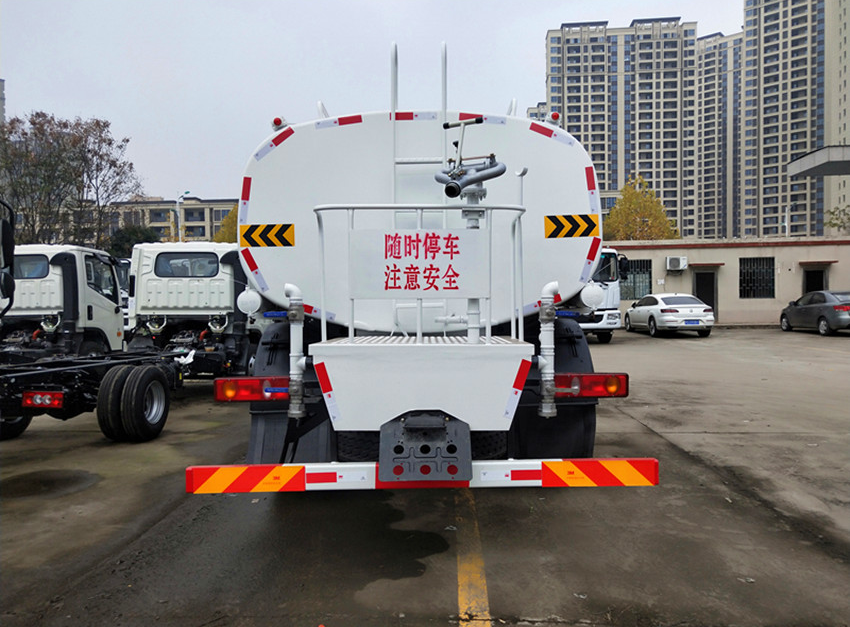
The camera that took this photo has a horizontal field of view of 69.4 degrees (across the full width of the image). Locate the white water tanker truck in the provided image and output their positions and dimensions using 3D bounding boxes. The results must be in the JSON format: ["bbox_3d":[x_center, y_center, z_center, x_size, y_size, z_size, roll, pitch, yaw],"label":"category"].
[{"bbox_3d":[-0.063,-0.284,7.085,2.450,3.070,8.100,-1,2,0],"label":"white water tanker truck"}]

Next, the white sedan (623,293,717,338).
[{"bbox_3d":[8.411,0.009,21.313,1.870,1.450,4.850,-1,2,4],"label":"white sedan"}]

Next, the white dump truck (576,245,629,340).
[{"bbox_3d":[4.493,-0.597,20.218,2.450,2.800,7.000,0,2,7],"label":"white dump truck"}]

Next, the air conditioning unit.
[{"bbox_3d":[10.225,-2.029,24.900,0.800,0.550,0.300,0,2,9],"label":"air conditioning unit"}]

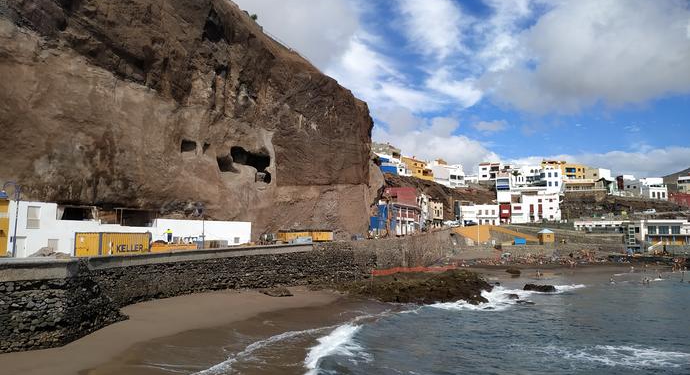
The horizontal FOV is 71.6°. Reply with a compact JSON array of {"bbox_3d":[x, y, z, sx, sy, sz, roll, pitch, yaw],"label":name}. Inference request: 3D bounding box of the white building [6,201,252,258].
[{"bbox_3d":[-28.723,6.376,69.885,7.000,5.705,46.150,-2,-6,19],"label":"white building"}]

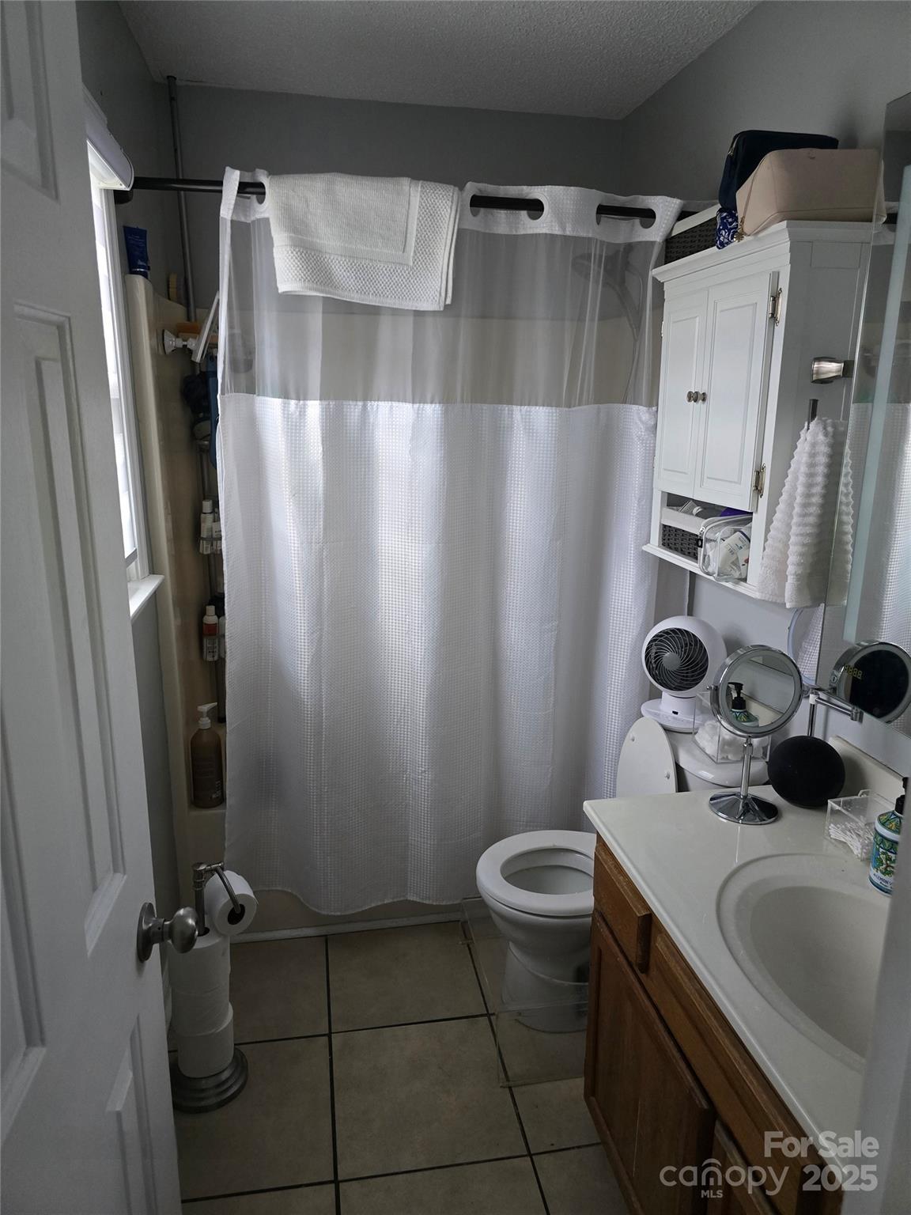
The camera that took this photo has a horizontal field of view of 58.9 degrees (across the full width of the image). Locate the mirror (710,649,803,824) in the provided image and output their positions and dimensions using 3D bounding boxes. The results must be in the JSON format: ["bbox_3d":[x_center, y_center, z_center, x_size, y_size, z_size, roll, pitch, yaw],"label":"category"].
[{"bbox_3d":[0.558,0.226,1.519,0.185,0.330,0.130,-1,14,-5],"label":"mirror"}]

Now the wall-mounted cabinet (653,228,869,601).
[{"bbox_3d":[0.627,-0.425,1.789,0.199,0.674,0.575,-2,14,-10],"label":"wall-mounted cabinet"}]

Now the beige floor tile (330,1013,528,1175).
[{"bbox_3d":[-0.079,1.095,1.830,0.398,0.010,0.398,-2,14,-10],"label":"beige floor tile"}]

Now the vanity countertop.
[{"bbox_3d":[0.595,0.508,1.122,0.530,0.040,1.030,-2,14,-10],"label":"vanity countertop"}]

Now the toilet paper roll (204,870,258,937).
[{"bbox_3d":[-0.491,0.644,1.762,0.096,0.096,0.106,-7,15,-28],"label":"toilet paper roll"}]

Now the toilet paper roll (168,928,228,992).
[{"bbox_3d":[-0.566,0.762,1.783,0.124,0.107,0.124,-2,14,-10],"label":"toilet paper roll"}]

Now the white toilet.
[{"bbox_3d":[0.380,0.657,2.010,0.670,0.790,0.420,-2,14,-10],"label":"white toilet"}]

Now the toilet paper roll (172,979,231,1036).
[{"bbox_3d":[-0.569,0.870,1.799,0.120,0.107,0.120,-2,14,-10],"label":"toilet paper roll"}]

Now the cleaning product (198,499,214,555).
[{"bbox_3d":[-0.795,-0.256,2.576,0.047,0.178,0.045,-6,15,-24],"label":"cleaning product"}]

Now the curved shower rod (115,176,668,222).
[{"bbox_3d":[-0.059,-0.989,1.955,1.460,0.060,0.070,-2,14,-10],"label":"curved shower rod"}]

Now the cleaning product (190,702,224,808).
[{"bbox_3d":[-0.700,0.401,2.241,0.084,0.290,0.084,-8,16,-31],"label":"cleaning product"}]

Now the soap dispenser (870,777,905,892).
[{"bbox_3d":[0.711,0.352,1.272,0.080,0.195,0.081,-11,18,-41],"label":"soap dispenser"}]

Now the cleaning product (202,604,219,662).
[{"bbox_3d":[-0.794,0.085,2.614,0.051,0.188,0.046,-3,14,-17],"label":"cleaning product"}]

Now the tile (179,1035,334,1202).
[{"bbox_3d":[-0.474,1.117,1.778,0.400,0.010,0.400,-2,14,-10],"label":"tile"}]

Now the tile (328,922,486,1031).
[{"bbox_3d":[-0.146,1.010,2.223,0.400,0.010,0.387,-2,14,-10],"label":"tile"}]

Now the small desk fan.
[{"bbox_3d":[0.575,0.153,2.042,0.205,0.277,0.205,9,16,30],"label":"small desk fan"}]

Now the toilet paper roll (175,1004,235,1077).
[{"bbox_3d":[-0.564,0.974,1.825,0.116,0.107,0.116,-2,14,-10],"label":"toilet paper roll"}]

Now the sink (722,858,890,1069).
[{"bbox_3d":[0.601,0.558,1.128,0.420,0.150,0.550,-2,14,-10],"label":"sink"}]

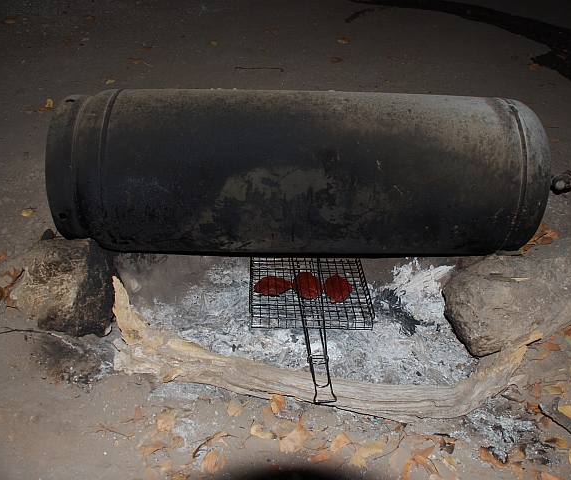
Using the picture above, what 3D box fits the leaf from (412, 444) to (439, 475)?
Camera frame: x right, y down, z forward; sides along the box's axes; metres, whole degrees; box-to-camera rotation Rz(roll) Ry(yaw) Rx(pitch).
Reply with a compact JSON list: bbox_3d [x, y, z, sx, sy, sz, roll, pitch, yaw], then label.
[{"bbox_3d":[0.325,0.513,1.259,0.061,0.015,0.068,0,46,0],"label":"leaf"}]

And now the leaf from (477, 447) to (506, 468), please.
[{"bbox_3d":[0.477,0.505,1.240,0.070,0.018,0.028,27,52,22],"label":"leaf"}]

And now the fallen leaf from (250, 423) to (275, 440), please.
[{"bbox_3d":[-0.054,0.456,1.273,0.053,0.015,0.029,12,48,10],"label":"fallen leaf"}]

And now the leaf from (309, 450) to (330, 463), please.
[{"bbox_3d":[0.081,0.499,1.238,0.048,0.012,0.022,-12,49,-13],"label":"leaf"}]

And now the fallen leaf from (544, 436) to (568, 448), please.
[{"bbox_3d":[0.612,0.457,1.215,0.049,0.014,0.030,14,46,13],"label":"fallen leaf"}]

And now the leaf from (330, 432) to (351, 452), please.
[{"bbox_3d":[0.132,0.485,1.288,0.056,0.013,0.042,-27,52,-23],"label":"leaf"}]

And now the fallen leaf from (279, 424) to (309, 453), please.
[{"bbox_3d":[0.019,0.470,1.260,0.080,0.018,0.042,-30,55,-26],"label":"fallen leaf"}]

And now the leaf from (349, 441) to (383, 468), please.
[{"bbox_3d":[0.191,0.505,1.268,0.085,0.015,0.058,-21,50,-19],"label":"leaf"}]

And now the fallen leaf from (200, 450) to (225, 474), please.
[{"bbox_3d":[-0.159,0.484,1.171,0.045,0.014,0.055,26,50,22],"label":"fallen leaf"}]

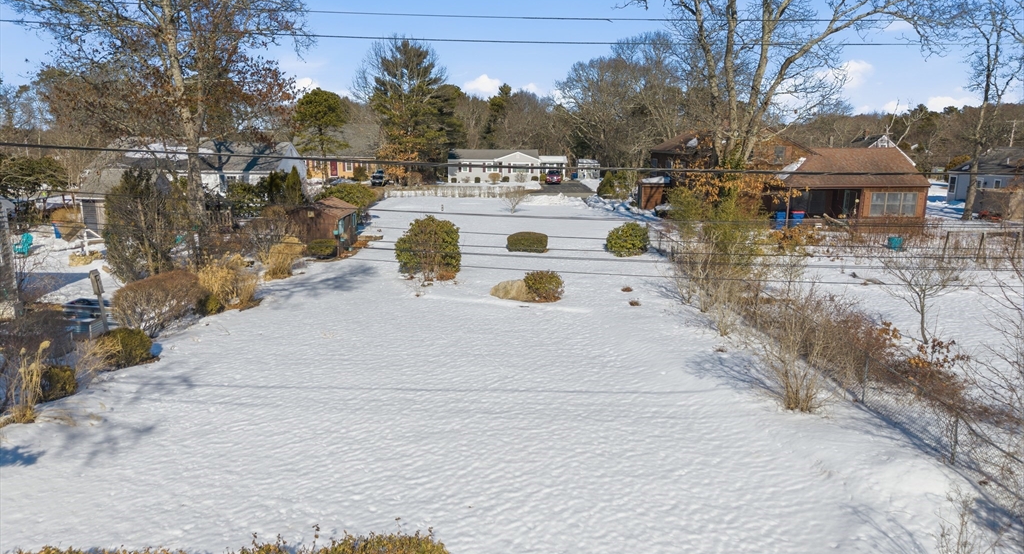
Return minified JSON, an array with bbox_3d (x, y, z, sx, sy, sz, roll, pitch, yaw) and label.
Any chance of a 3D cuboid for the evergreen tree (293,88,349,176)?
[{"bbox_3d":[-23.066,-16.936,85.518,6.745,11.400,6.745,0,11,0],"label":"evergreen tree"}]

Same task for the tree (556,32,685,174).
[{"bbox_3d":[14.400,-21.973,92.494,16.600,19.000,15.000,0,11,0],"label":"tree"}]

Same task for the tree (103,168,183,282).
[{"bbox_3d":[-15.500,-2.351,29.913,3.000,4.800,2.900,0,11,0],"label":"tree"}]

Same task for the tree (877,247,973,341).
[{"bbox_3d":[12.000,0.493,20.689,2.600,2.800,2.500,0,11,0],"label":"tree"}]

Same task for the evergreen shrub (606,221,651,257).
[{"bbox_3d":[5.868,-1.956,35.996,2.307,1.724,2.307,0,11,0],"label":"evergreen shrub"}]

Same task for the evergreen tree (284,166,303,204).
[{"bbox_3d":[-18.388,-7.696,60.024,1.691,3.423,1.691,0,11,0],"label":"evergreen tree"}]

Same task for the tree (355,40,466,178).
[{"bbox_3d":[-12.649,-20.904,89.363,13.342,17.649,12.007,0,11,0],"label":"tree"}]

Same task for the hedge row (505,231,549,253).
[{"bbox_3d":[0.800,-1.846,37.148,2.100,1.000,1.550,0,11,0],"label":"hedge row"}]

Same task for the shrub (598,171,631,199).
[{"bbox_3d":[9.843,-8.933,68.517,3.185,2.472,3.185,0,11,0],"label":"shrub"}]

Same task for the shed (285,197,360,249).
[{"bbox_3d":[-9.850,-2.675,37.086,2.500,2.650,4.400,0,11,-1],"label":"shed"}]

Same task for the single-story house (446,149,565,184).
[{"bbox_3d":[-0.300,-15.054,95.392,15.300,4.300,8.500,0,11,0],"label":"single-story house"}]

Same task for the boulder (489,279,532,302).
[{"bbox_3d":[0.065,0.459,26.550,1.776,0.746,1.155,0,11,0],"label":"boulder"}]

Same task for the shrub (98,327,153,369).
[{"bbox_3d":[-10.250,1.798,18.807,1.350,0.970,1.300,0,11,0],"label":"shrub"}]

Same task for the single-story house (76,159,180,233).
[{"bbox_3d":[-23.100,-4.560,43.135,3.500,4.000,5.000,1,11,4],"label":"single-story house"}]

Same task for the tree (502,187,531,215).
[{"bbox_3d":[0.347,-5.946,54.686,2.157,2.115,2.157,0,11,0],"label":"tree"}]

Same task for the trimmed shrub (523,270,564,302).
[{"bbox_3d":[1.170,0.303,26.156,1.500,1.050,1.380,0,11,0],"label":"trimmed shrub"}]

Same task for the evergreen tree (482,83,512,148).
[{"bbox_3d":[-2.400,-23.260,110.588,4.800,14.500,4.800,0,11,0],"label":"evergreen tree"}]

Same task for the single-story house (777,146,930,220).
[{"bbox_3d":[21.079,-6.191,48.287,9.895,5.140,8.149,0,11,-2],"label":"single-story house"}]

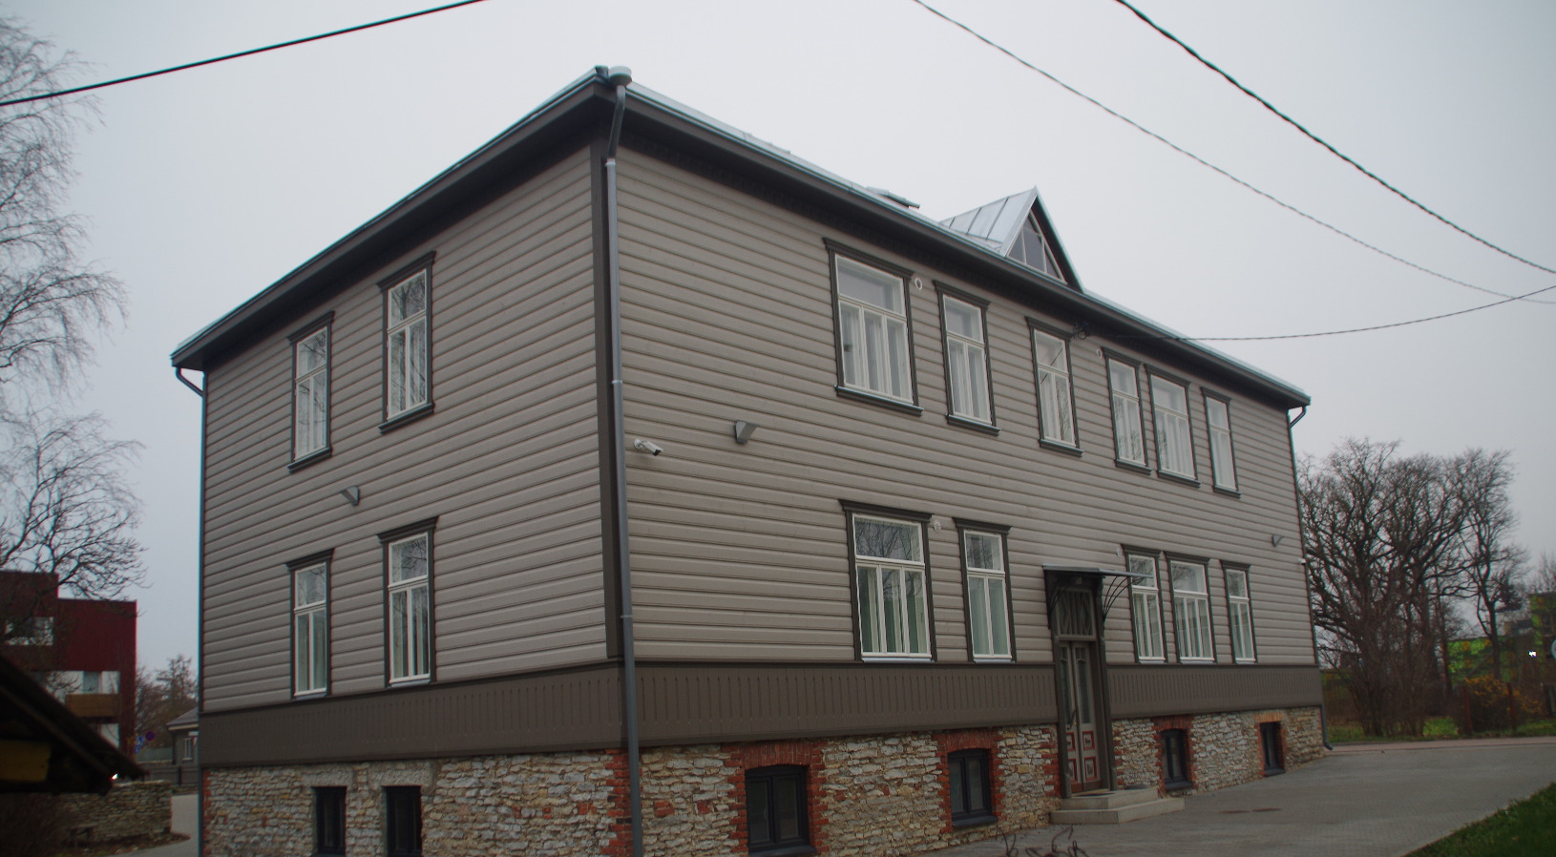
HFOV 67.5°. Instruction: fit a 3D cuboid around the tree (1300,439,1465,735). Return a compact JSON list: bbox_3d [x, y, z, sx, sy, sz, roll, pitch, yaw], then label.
[{"bbox_3d":[19.095,5.003,37.000,5.400,9.200,5.200,-10,-15,26],"label":"tree"}]

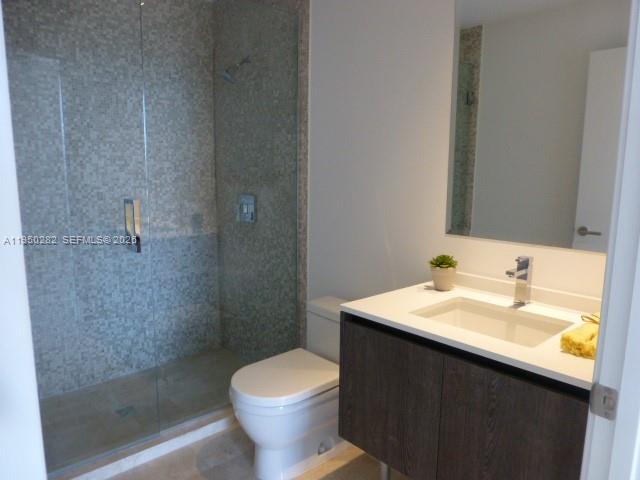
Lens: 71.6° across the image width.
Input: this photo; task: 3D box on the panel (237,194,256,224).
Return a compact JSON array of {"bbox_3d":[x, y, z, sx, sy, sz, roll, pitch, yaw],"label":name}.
[{"bbox_3d":[-0.495,-0.203,2.902,0.065,0.183,0.180,-6,10,-41],"label":"panel"}]

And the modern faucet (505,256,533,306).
[{"bbox_3d":[0.671,0.145,1.507,0.163,0.165,0.045,-6,10,-41],"label":"modern faucet"}]

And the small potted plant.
[{"bbox_3d":[0.491,0.123,1.751,0.112,0.141,0.112,0,8,0],"label":"small potted plant"}]

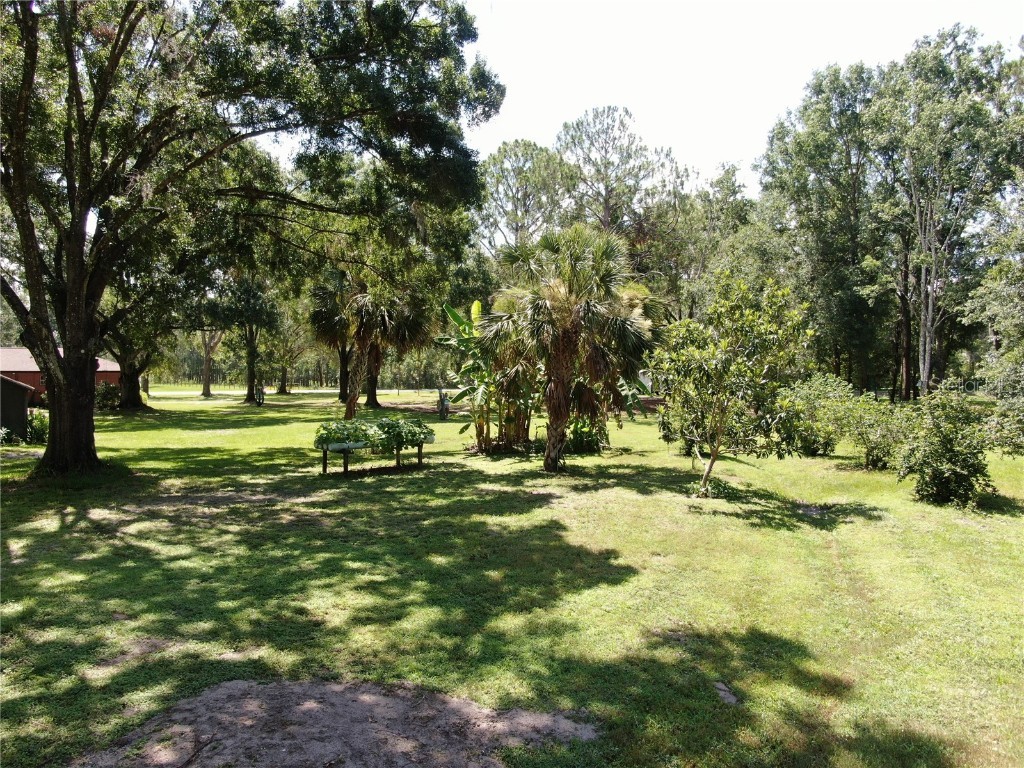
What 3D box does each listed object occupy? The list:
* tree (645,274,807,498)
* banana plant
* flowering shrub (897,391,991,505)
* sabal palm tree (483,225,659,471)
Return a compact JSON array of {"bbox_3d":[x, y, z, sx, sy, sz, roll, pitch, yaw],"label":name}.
[{"bbox_3d":[4.227,0.007,13.800,3.090,4.270,3.000,0,0,0],"label":"tree"},{"bbox_3d":[-1.379,-0.254,22.000,1.880,4.670,1.900,0,0,0],"label":"banana plant"},{"bbox_3d":[7.919,1.116,13.000,1.720,2.070,1.700,0,0,0],"label":"flowering shrub"},{"bbox_3d":[1.483,-0.967,18.000,4.370,6.150,4.200,0,0,0],"label":"sabal palm tree"}]

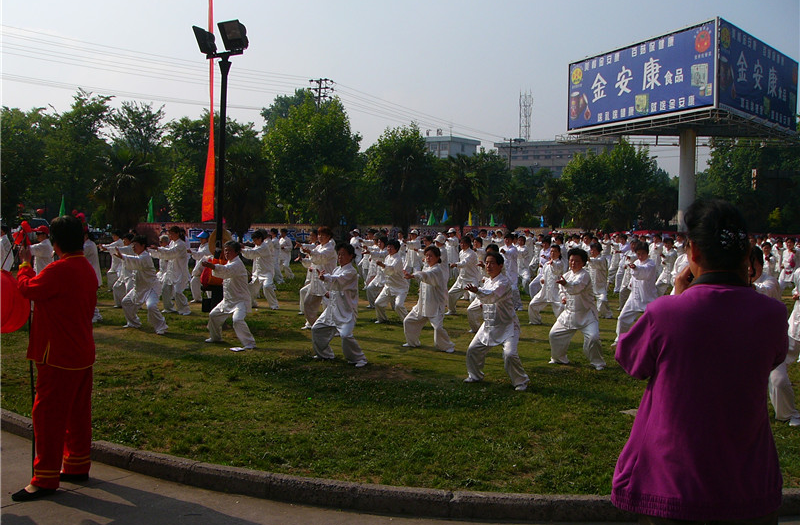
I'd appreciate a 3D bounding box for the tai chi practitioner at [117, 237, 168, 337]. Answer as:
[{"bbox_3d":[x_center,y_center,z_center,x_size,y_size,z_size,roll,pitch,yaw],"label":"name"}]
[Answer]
[{"bbox_3d":[-3.623,0.302,11.700,0.740,1.370,0.600,0,2,-22],"label":"tai chi practitioner"}]

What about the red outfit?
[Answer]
[{"bbox_3d":[-2.010,0.620,4.880,0.460,1.320,0.470,1,2,15],"label":"red outfit"}]

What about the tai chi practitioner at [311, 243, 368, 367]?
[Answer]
[{"bbox_3d":[-0.684,0.466,9.400,0.740,1.351,0.720,-1,3,-38],"label":"tai chi practitioner"}]

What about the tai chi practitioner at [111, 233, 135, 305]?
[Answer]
[{"bbox_3d":[-5.054,0.171,15.200,0.680,1.360,0.600,0,2,-20],"label":"tai chi practitioner"}]

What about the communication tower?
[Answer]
[{"bbox_3d":[25.658,-29.747,170.000,2.700,10.600,2.700,2,3,30],"label":"communication tower"}]

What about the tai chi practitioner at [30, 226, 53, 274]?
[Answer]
[{"bbox_3d":[-6.025,0.077,13.936,0.750,1.393,0.600,0,3,-20],"label":"tai chi practitioner"}]

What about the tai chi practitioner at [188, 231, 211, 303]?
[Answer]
[{"bbox_3d":[-3.583,0.097,15.160,0.720,1.324,0.580,0,3,-20],"label":"tai chi practitioner"}]

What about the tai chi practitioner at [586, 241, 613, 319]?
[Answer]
[{"bbox_3d":[3.791,0.326,15.961,0.600,1.440,0.750,-1,3,-37],"label":"tai chi practitioner"}]

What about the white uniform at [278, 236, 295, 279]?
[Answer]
[{"bbox_3d":[-3.507,-0.264,25.806,0.450,1.572,0.550,-1,3,-41],"label":"white uniform"}]

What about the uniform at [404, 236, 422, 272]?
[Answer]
[{"bbox_3d":[0.369,-0.148,23.575,0.600,1.149,0.550,0,3,-25],"label":"uniform"}]

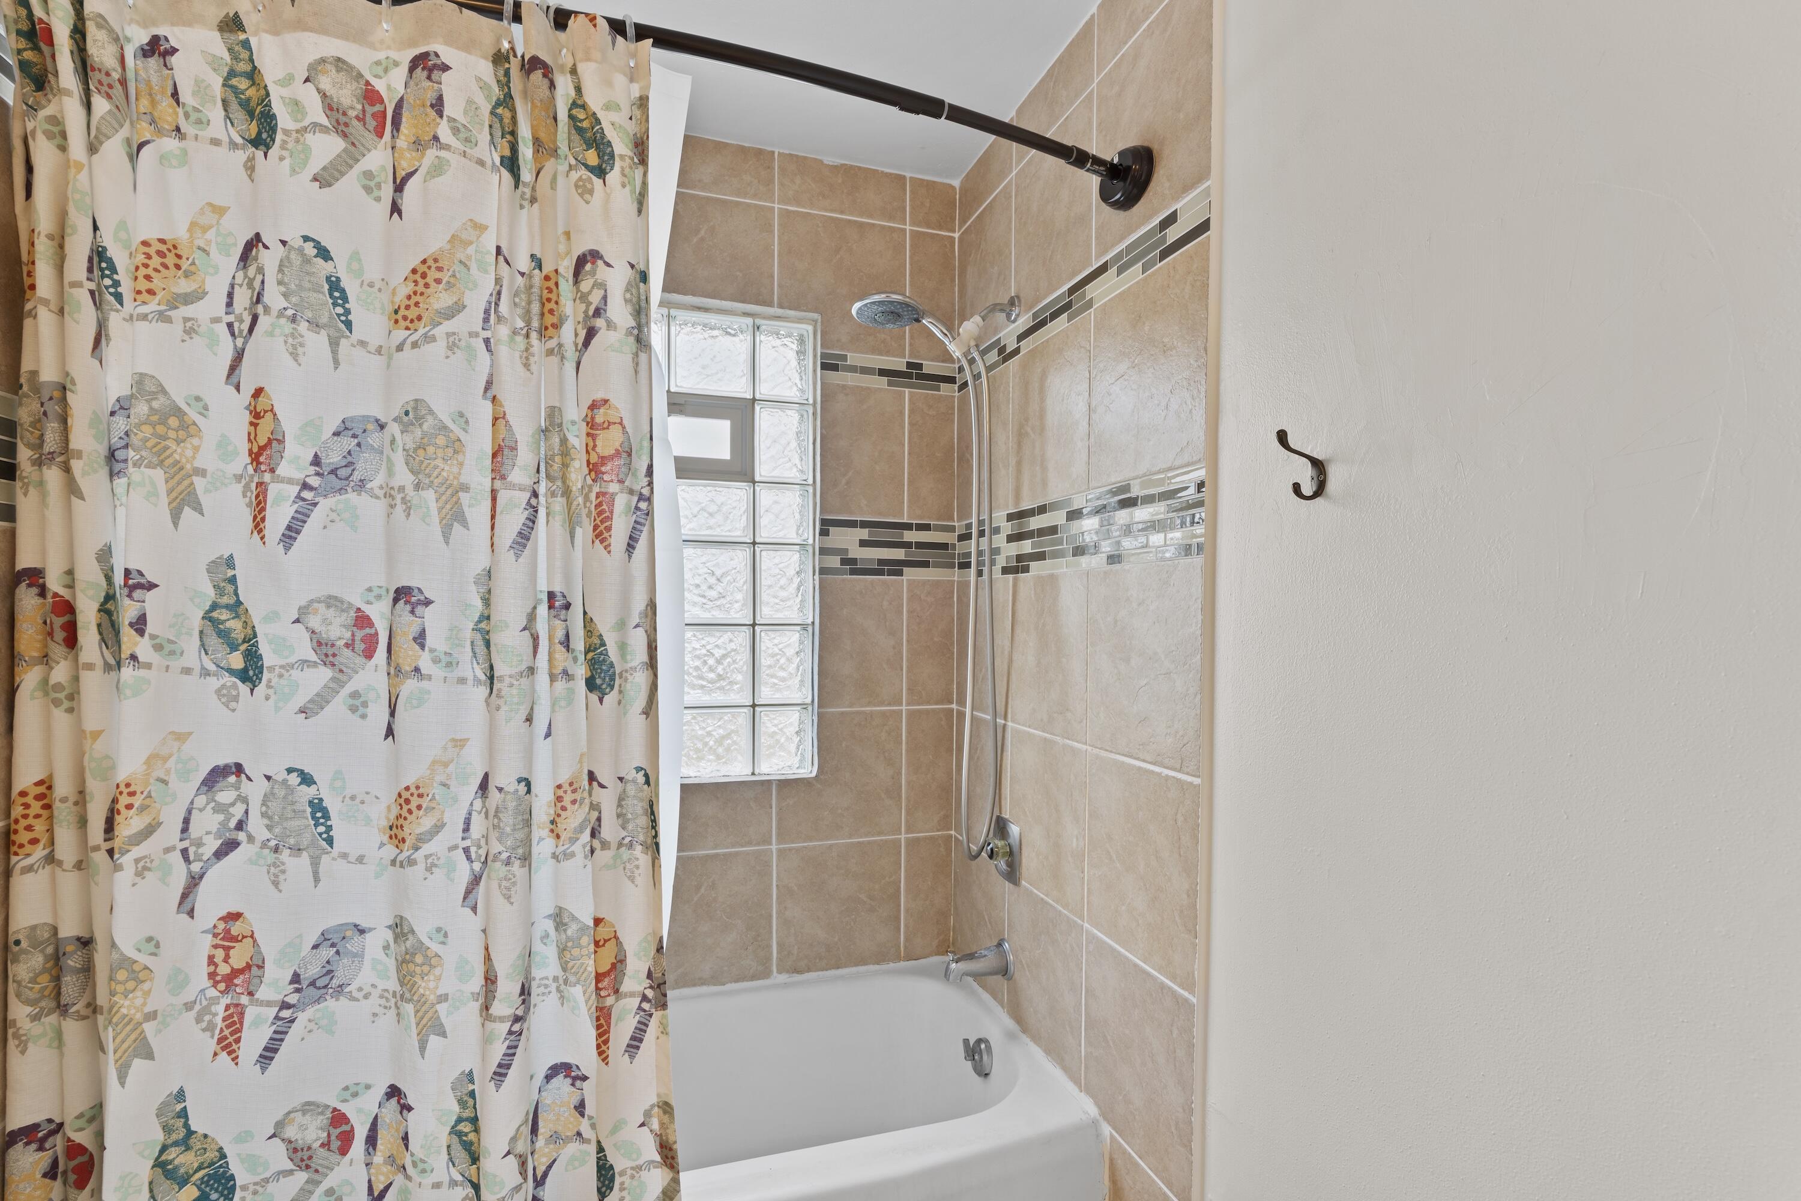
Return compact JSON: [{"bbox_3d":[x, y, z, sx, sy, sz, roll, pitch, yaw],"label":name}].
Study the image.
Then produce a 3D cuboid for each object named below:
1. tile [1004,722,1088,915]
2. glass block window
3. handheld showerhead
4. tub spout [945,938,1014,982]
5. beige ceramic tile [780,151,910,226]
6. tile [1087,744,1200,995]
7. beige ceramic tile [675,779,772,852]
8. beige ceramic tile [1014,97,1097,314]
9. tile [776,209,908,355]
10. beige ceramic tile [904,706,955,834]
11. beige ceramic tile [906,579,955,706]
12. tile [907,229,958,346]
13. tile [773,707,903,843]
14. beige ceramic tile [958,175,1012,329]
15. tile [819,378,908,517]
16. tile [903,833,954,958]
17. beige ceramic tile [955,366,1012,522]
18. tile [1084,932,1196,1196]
[{"bbox_3d":[0.303,0.443,1.663,0.015,0.326,0.329,1,-1,-18],"label":"tile"},{"bbox_3d":[-0.570,-0.143,1.950,0.718,1.162,0.090,1,0,-19],"label":"glass block window"},{"bbox_3d":[-0.025,-0.611,1.690,0.150,0.040,0.145,7,-6,-17],"label":"handheld showerhead"},{"bbox_3d":[0.182,0.813,1.792,0.135,0.080,0.072,1,0,-19],"label":"tub spout"},{"bbox_3d":[-0.143,-1.046,2.050,0.335,0.132,0.015,1,-1,-18],"label":"beige ceramic tile"},{"bbox_3d":[0.407,0.441,1.354,0.015,0.326,0.317,1,-1,-18],"label":"tile"},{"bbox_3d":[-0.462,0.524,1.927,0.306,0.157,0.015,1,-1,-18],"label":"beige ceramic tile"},{"bbox_3d":[0.318,-0.803,1.678,0.012,0.338,0.329,1,0,-19],"label":"beige ceramic tile"},{"bbox_3d":[-0.141,-0.805,2.050,0.333,0.338,0.012,1,0,-19],"label":"tile"},{"bbox_3d":[0.073,0.447,2.119,0.138,0.330,0.012,1,0,-19],"label":"beige ceramic tile"},{"bbox_3d":[0.076,0.113,2.121,0.138,0.332,0.012,1,0,-19],"label":"beige ceramic tile"},{"bbox_3d":[0.085,-0.802,2.127,0.138,0.338,0.012,1,0,-19],"label":"tile"},{"bbox_3d":[-0.153,0.443,2.029,0.335,0.326,0.015,1,-1,-18],"label":"tile"},{"bbox_3d":[0.212,-0.802,1.991,0.012,0.338,0.323,1,0,-19],"label":"beige ceramic tile"},{"bbox_3d":[-0.094,-0.377,2.058,0.223,0.338,0.015,1,-1,-18],"label":"tile"},{"bbox_3d":[0.070,0.776,2.116,0.138,0.320,0.012,1,0,-19],"label":"tile"},{"bbox_3d":[0.213,-0.375,1.980,0.015,0.338,0.312,1,-1,-18],"label":"beige ceramic tile"},{"bbox_3d":[0.406,0.779,1.359,0.012,0.329,0.313,1,0,-19],"label":"tile"}]

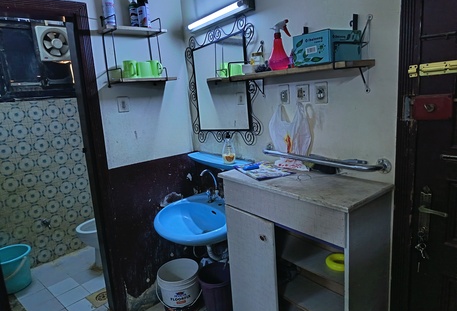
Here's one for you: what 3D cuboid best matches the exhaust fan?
[{"bbox_3d":[-1.682,-1.083,3.104,0.310,0.305,0.120,-14,15,-42],"label":"exhaust fan"}]

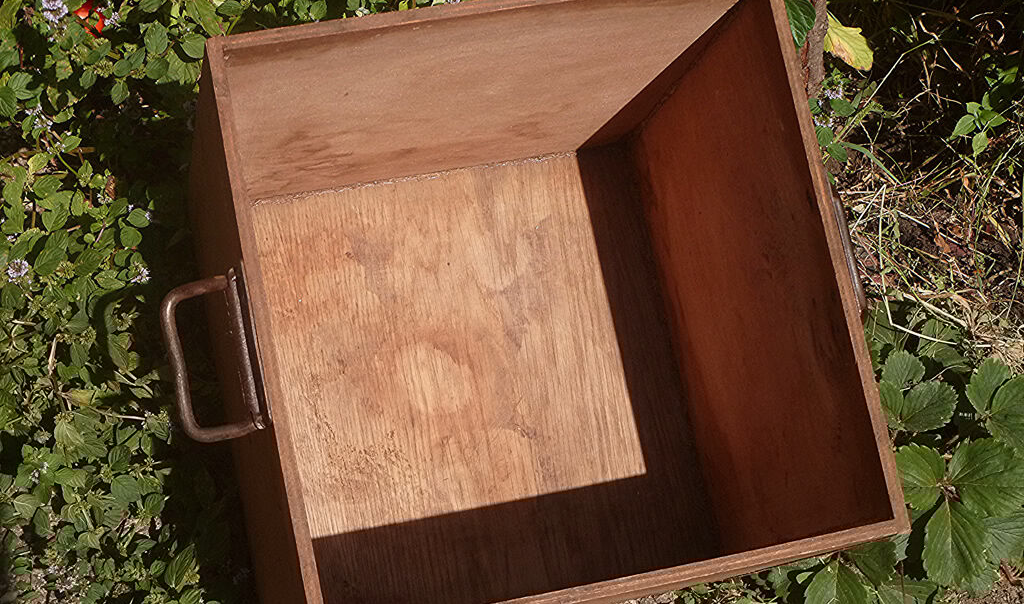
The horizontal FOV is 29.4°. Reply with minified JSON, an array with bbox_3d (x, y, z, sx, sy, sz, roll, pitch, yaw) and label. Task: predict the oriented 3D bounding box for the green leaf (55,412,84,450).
[{"bbox_3d":[-0.347,0.102,1.532,0.020,0.008,0.030,-33,83,-15],"label":"green leaf"}]

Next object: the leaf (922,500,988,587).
[{"bbox_3d":[0.365,0.200,1.616,0.056,0.012,0.077,-3,79,1],"label":"leaf"}]

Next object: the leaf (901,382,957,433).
[{"bbox_3d":[0.360,0.091,1.693,0.056,0.009,0.040,-29,82,-4],"label":"leaf"}]

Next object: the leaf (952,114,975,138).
[{"bbox_3d":[0.414,-0.162,1.788,0.033,0.005,0.017,-38,85,-3],"label":"leaf"}]

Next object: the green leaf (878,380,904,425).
[{"bbox_3d":[0.325,0.085,1.688,0.035,0.008,0.048,-28,82,-4],"label":"green leaf"}]

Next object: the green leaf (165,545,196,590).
[{"bbox_3d":[-0.259,0.207,1.524,0.017,0.007,0.038,26,74,-2],"label":"green leaf"}]

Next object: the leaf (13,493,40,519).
[{"bbox_3d":[-0.376,0.158,1.514,0.021,0.007,0.019,24,74,-2],"label":"leaf"}]

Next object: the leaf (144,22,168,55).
[{"bbox_3d":[-0.287,-0.213,1.575,0.019,0.011,0.030,-7,71,-7],"label":"leaf"}]

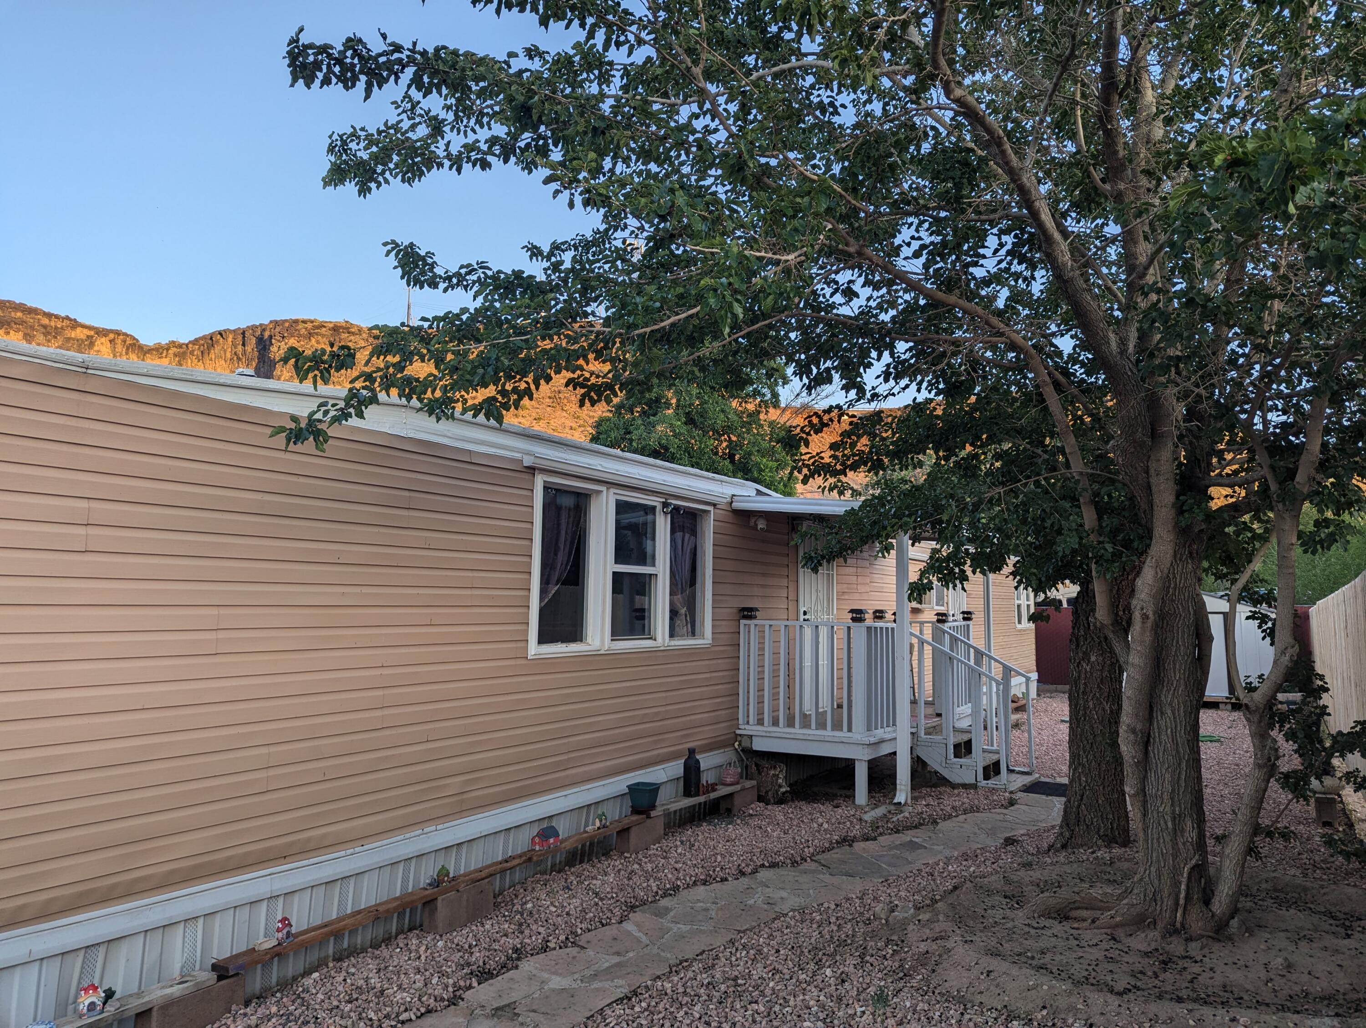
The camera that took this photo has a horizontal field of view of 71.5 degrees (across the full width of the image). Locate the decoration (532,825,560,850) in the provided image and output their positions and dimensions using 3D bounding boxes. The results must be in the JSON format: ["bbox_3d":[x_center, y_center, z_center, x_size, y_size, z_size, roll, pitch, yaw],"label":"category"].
[{"bbox_3d":[-0.799,1.886,5.534,0.082,0.116,0.146,-2,-6,32],"label":"decoration"}]

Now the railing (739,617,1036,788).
[{"bbox_3d":[2.014,1.693,8.662,1.931,1.426,3.029,-2,-6,32],"label":"railing"}]

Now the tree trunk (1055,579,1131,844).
[{"bbox_3d":[2.744,1.324,6.376,0.465,1.742,0.446,-1,-6,23],"label":"tree trunk"}]

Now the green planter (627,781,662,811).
[{"bbox_3d":[-0.259,1.905,6.387,0.176,0.145,0.168,-2,-6,32],"label":"green planter"}]

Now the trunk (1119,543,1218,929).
[{"bbox_3d":[2.472,1.108,4.811,0.436,1.871,0.416,-2,-6,27],"label":"trunk"}]

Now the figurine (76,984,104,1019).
[{"bbox_3d":[-2.124,1.749,3.402,0.067,0.104,0.089,-3,-7,37],"label":"figurine"}]

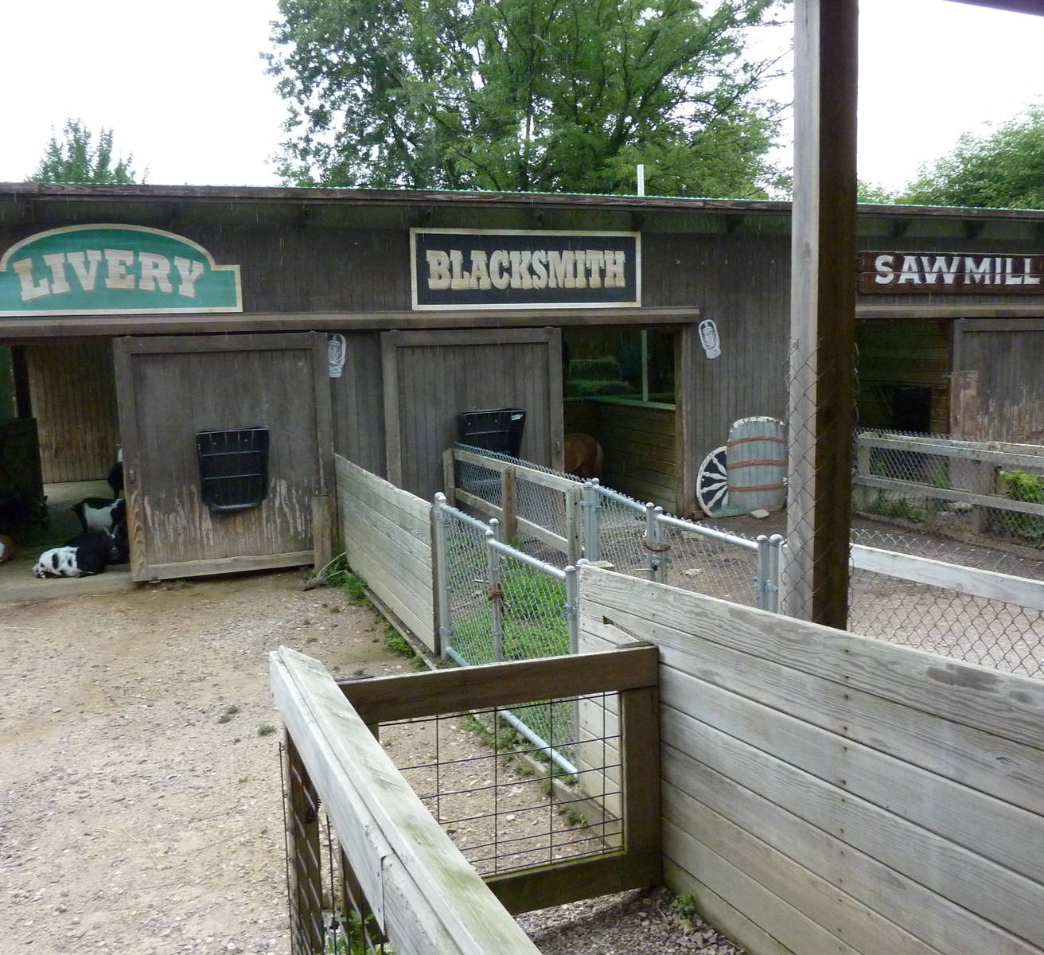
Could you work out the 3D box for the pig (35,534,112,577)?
[{"bbox_3d":[-4.074,0.700,8.333,0.663,0.348,0.380,-5,8,-19],"label":"pig"}]

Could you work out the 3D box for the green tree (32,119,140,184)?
[{"bbox_3d":[-9.449,-4.172,20.618,4.600,7.337,4.400,-5,8,-19],"label":"green tree"}]

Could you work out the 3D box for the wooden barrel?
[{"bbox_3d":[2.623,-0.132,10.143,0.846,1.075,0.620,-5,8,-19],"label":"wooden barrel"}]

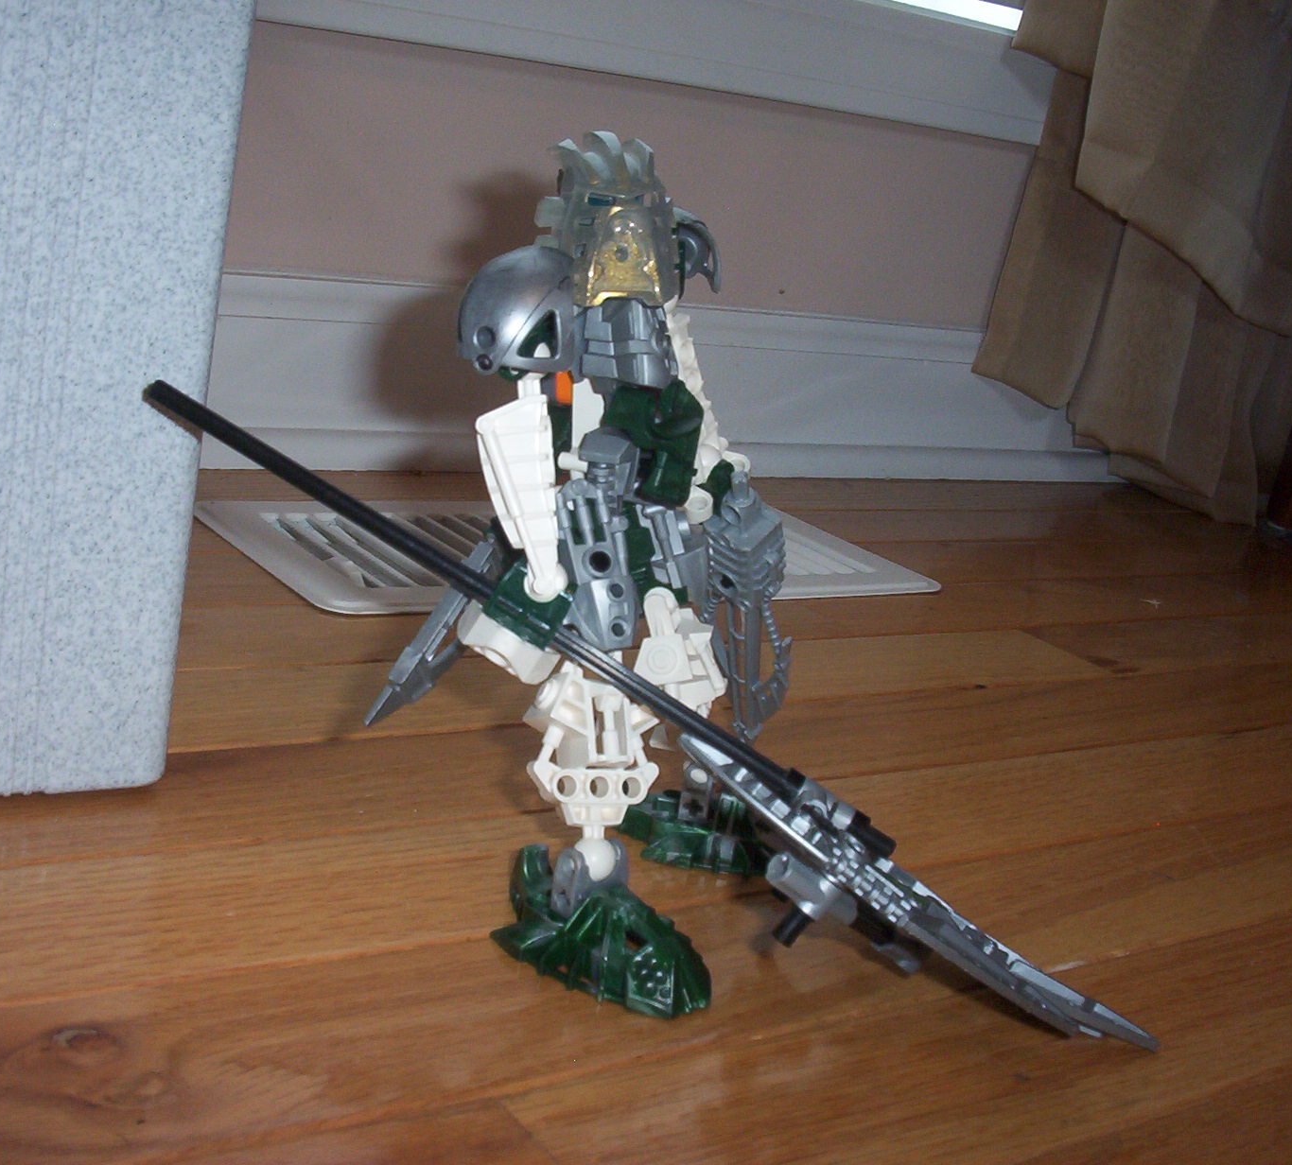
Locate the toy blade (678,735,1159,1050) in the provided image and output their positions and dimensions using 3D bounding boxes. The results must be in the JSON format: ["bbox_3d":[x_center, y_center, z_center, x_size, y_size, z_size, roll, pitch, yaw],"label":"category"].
[{"bbox_3d":[0.060,0.069,0.391,0.128,0.022,0.032,33,19,7],"label":"toy blade"}]

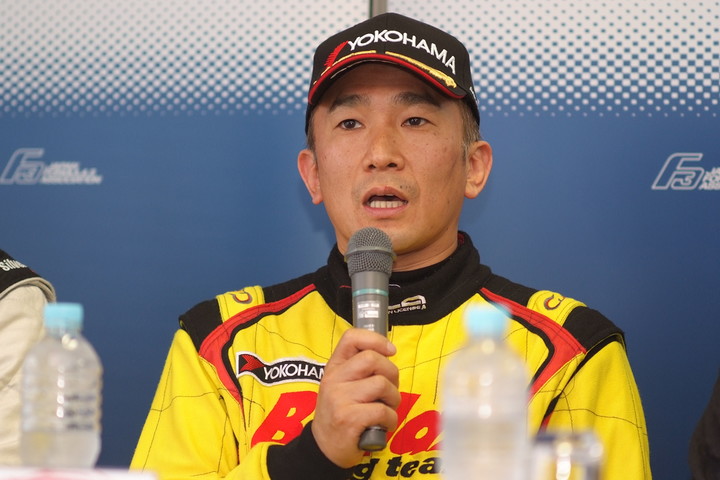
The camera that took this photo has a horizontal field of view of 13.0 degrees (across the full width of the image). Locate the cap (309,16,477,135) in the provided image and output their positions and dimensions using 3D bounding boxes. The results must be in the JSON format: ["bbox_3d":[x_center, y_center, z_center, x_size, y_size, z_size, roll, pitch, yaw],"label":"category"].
[{"bbox_3d":[0.027,-0.175,3.160,0.176,0.130,0.265,-4,-15,6],"label":"cap"}]

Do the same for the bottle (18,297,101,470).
[{"bbox_3d":[-0.245,0.156,2.610,0.067,0.208,0.067,1,-2,0],"label":"bottle"}]

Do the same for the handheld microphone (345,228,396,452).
[{"bbox_3d":[0.011,0.088,2.955,0.049,0.218,0.049,-1,-19,0],"label":"handheld microphone"}]

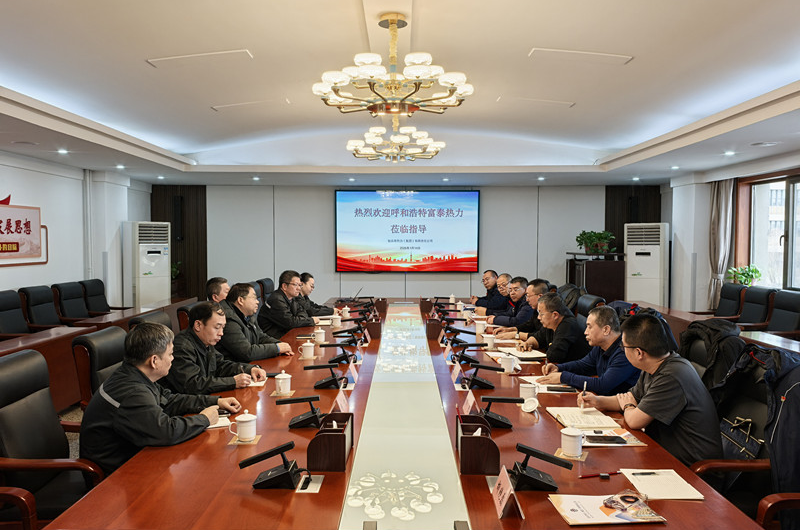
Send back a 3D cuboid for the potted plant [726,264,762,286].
[{"bbox_3d":[4.209,0.160,7.614,0.360,0.330,0.420,0,3,0],"label":"potted plant"}]

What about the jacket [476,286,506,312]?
[{"bbox_3d":[1.172,0.555,7.472,0.500,0.600,0.500,0,2,0],"label":"jacket"}]

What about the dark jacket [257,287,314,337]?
[{"bbox_3d":[-1.130,0.546,6.231,0.540,0.590,0.510,0,2,8],"label":"dark jacket"}]

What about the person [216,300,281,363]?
[{"bbox_3d":[-1.102,0.775,4.519,0.700,1.280,0.560,0,3,7],"label":"person"}]

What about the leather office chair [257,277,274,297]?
[{"bbox_3d":[-1.543,0.725,8.442,0.680,1.060,0.620,0,2,0],"label":"leather office chair"}]

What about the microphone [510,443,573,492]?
[{"bbox_3d":[0.507,0.708,2.228,0.222,0.145,0.120,0,2,0],"label":"microphone"}]

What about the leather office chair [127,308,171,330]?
[{"bbox_3d":[-1.386,0.909,4.218,0.680,1.100,0.620,0,2,0],"label":"leather office chair"}]

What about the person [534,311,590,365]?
[{"bbox_3d":[1.138,0.810,4.541,0.680,1.220,0.540,0,3,2],"label":"person"}]

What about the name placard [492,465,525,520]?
[{"bbox_3d":[0.348,0.737,2.025,0.078,0.088,0.190,0,3,1],"label":"name placard"}]

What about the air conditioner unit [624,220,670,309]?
[{"bbox_3d":[3.615,0.317,9.158,0.550,1.835,0.375,2,3,33],"label":"air conditioner unit"}]

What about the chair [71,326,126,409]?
[{"bbox_3d":[-1.452,0.915,3.605,0.640,1.080,0.600,0,3,0],"label":"chair"}]

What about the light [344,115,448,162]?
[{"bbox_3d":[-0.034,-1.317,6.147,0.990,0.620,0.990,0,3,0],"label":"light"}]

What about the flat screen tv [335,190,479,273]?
[{"bbox_3d":[0.129,-0.543,10.186,2.340,1.360,0.080,0,2,0],"label":"flat screen tv"}]

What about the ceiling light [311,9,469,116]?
[{"bbox_3d":[-0.040,-1.217,3.774,0.985,0.615,0.985,0,2,0],"label":"ceiling light"}]

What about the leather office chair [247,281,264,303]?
[{"bbox_3d":[-1.400,0.792,7.066,0.680,1.100,0.620,0,2,0],"label":"leather office chair"}]

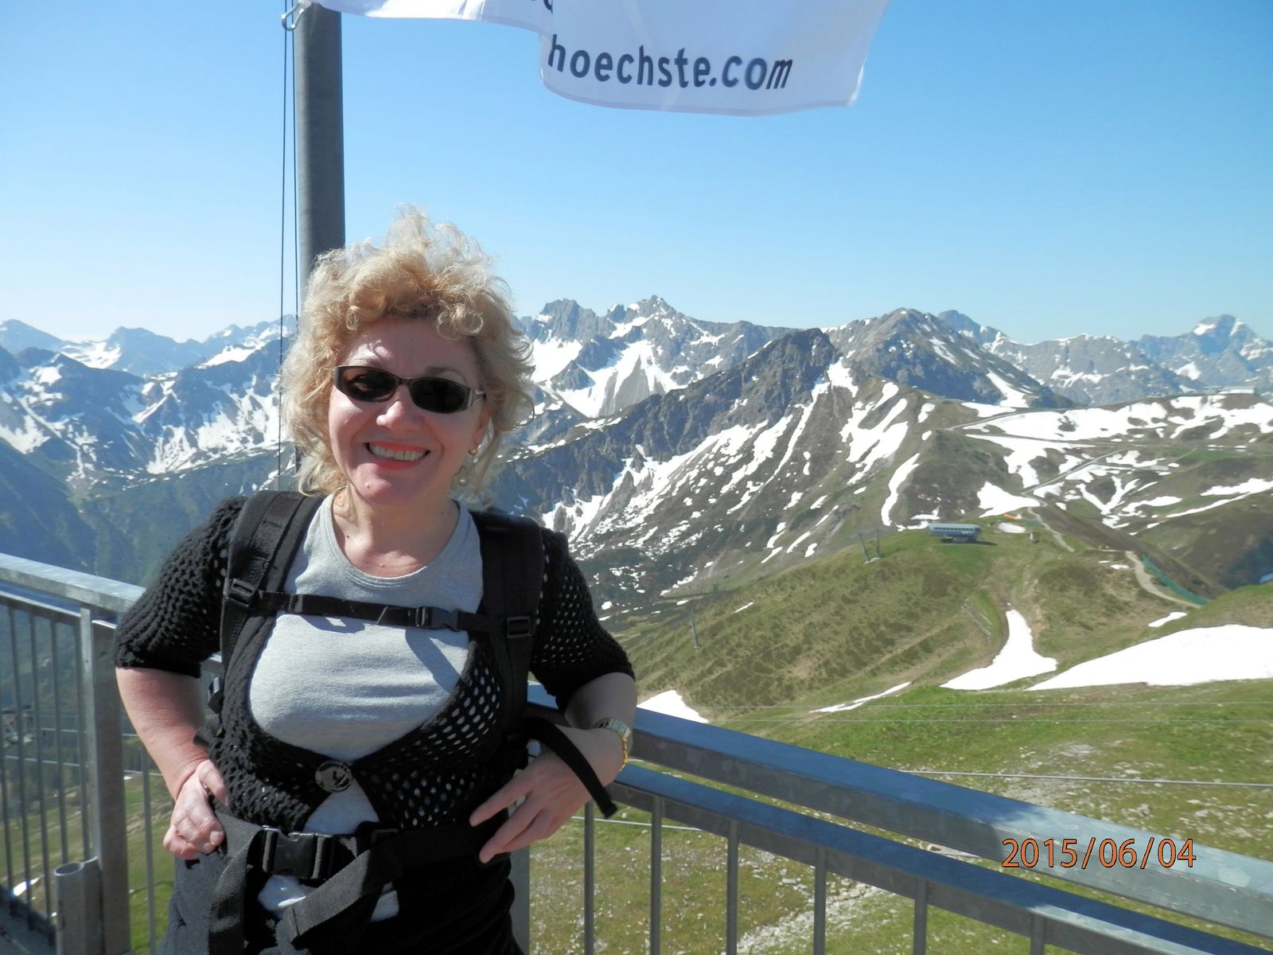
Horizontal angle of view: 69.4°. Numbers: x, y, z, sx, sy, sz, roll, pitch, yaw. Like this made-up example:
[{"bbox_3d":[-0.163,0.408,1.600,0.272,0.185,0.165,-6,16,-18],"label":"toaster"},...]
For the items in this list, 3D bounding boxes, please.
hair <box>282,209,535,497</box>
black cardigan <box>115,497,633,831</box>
[{"bbox_3d":[-0.242,-0.134,0.990,0.255,0.300,0.245,6,5,-1],"label":"hair"},{"bbox_3d":[-0.292,0.214,1.055,0.560,0.370,0.310,0,5,-3],"label":"black cardigan"}]

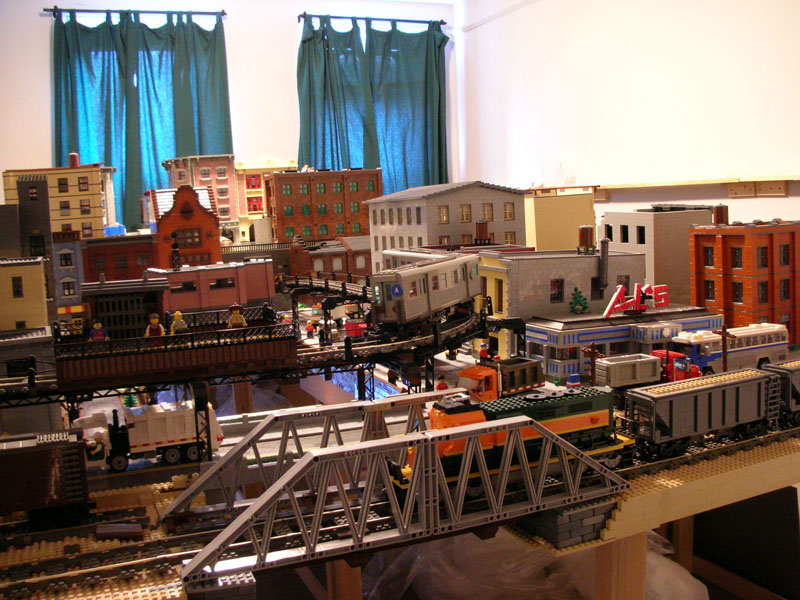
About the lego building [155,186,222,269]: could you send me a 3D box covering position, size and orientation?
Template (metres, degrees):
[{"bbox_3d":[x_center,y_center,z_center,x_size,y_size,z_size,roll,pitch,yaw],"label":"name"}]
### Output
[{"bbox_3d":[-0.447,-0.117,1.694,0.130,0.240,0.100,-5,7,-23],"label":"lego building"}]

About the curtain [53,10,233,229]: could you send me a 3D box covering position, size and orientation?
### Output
[{"bbox_3d":[-1.553,-1.038,4.924,1.040,1.400,0.100,-5,7,-23],"label":"curtain"}]

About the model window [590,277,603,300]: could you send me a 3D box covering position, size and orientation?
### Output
[{"bbox_3d":[0.396,-0.023,1.629,0.032,0.048,0.010,-5,7,-23],"label":"model window"}]

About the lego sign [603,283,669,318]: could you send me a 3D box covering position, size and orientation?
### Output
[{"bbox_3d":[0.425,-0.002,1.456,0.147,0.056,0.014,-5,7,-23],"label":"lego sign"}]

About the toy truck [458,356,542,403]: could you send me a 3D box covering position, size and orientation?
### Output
[{"bbox_3d":[0.147,0.130,1.156,0.132,0.084,0.053,-7,8,-37],"label":"toy truck"}]

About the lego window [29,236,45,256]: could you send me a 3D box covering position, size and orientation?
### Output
[{"bbox_3d":[-0.740,-0.108,1.654,0.032,0.046,0.010,-5,7,-23],"label":"lego window"}]

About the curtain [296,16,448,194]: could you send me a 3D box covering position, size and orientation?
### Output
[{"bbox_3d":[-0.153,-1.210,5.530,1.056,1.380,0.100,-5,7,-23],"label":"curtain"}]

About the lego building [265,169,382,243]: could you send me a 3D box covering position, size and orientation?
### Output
[{"bbox_3d":[-0.285,-0.350,3.029,0.412,0.255,0.175,-5,7,-23],"label":"lego building"}]

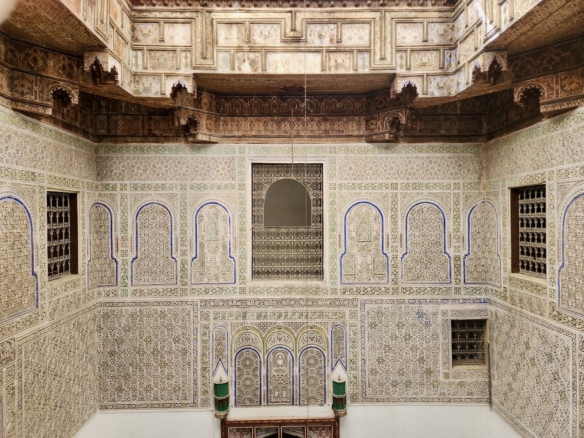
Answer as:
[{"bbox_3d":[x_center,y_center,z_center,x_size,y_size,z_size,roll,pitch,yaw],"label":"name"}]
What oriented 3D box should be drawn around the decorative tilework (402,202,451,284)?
[{"bbox_3d":[2.279,0.413,6.549,0.817,1.384,0.050,0,0,-1],"label":"decorative tilework"}]

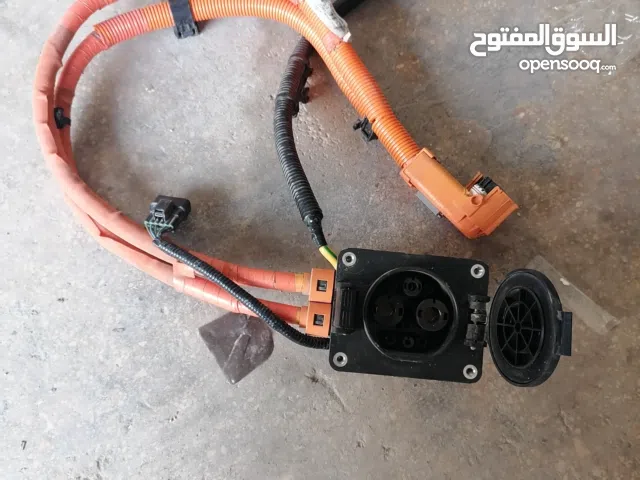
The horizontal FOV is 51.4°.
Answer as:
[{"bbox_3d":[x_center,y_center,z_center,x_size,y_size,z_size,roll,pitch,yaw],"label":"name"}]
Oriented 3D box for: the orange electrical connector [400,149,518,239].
[{"bbox_3d":[0.125,-0.044,0.600,0.060,0.044,0.093,-42,86,-4],"label":"orange electrical connector"}]

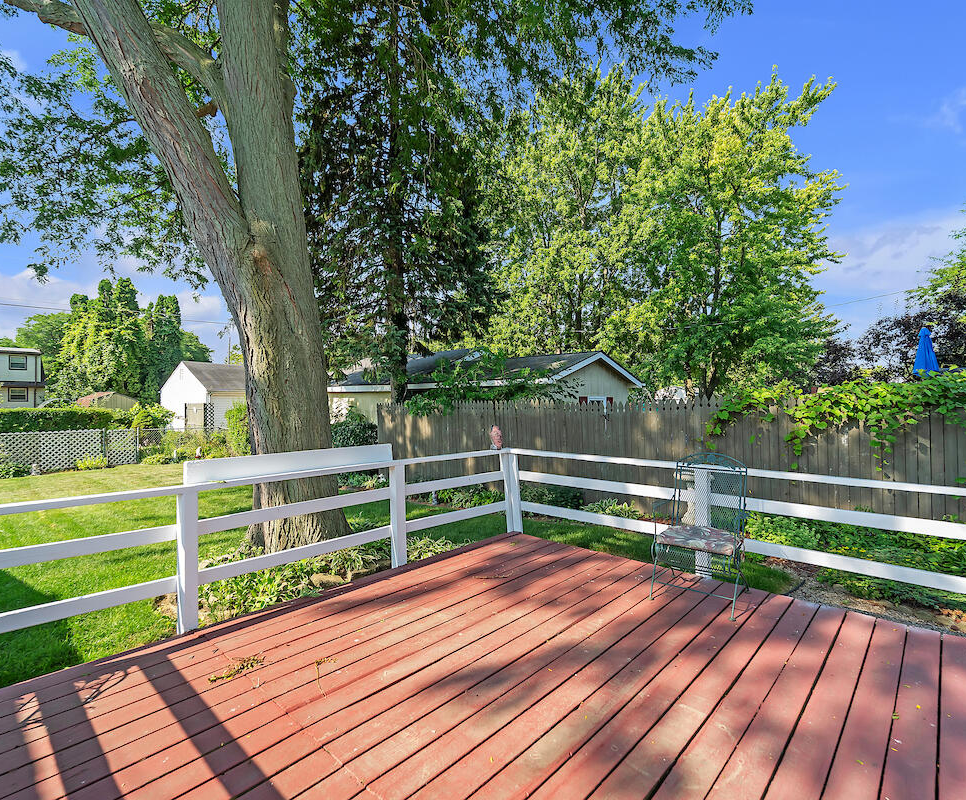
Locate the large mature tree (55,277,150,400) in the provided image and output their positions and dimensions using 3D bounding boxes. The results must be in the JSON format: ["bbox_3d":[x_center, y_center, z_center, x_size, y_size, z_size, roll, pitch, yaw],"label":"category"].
[{"bbox_3d":[-25.200,-3.100,31.000,5.200,10.000,5.000,0,0,0],"label":"large mature tree"}]

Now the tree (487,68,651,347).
[{"bbox_3d":[4.200,-7.000,22.800,8.400,17.700,8.000,0,0,0],"label":"tree"}]

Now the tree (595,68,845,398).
[{"bbox_3d":[9.800,-6.000,20.000,9.400,15.700,8.900,0,0,0],"label":"tree"}]

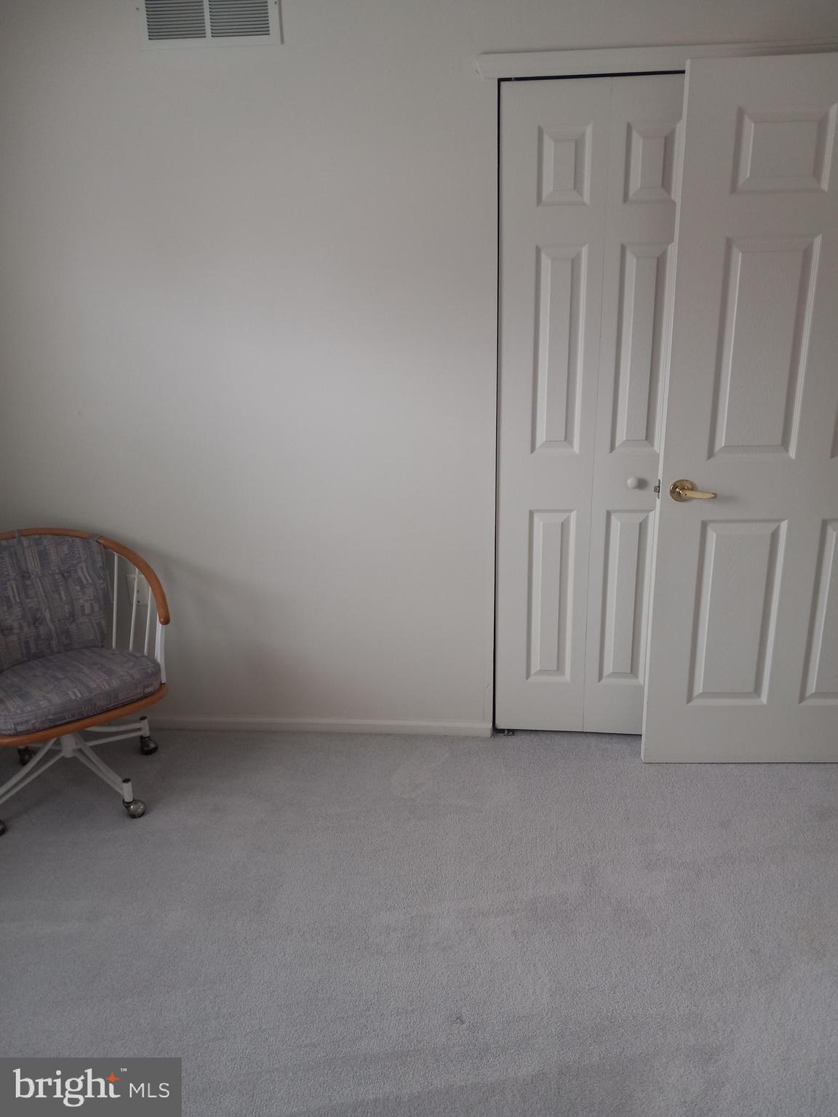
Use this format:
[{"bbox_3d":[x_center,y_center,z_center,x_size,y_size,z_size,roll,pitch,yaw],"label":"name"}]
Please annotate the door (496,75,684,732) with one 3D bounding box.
[{"bbox_3d":[0.547,-0.365,2.704,0.600,2.010,0.040,0,18,5],"label":"door"}]

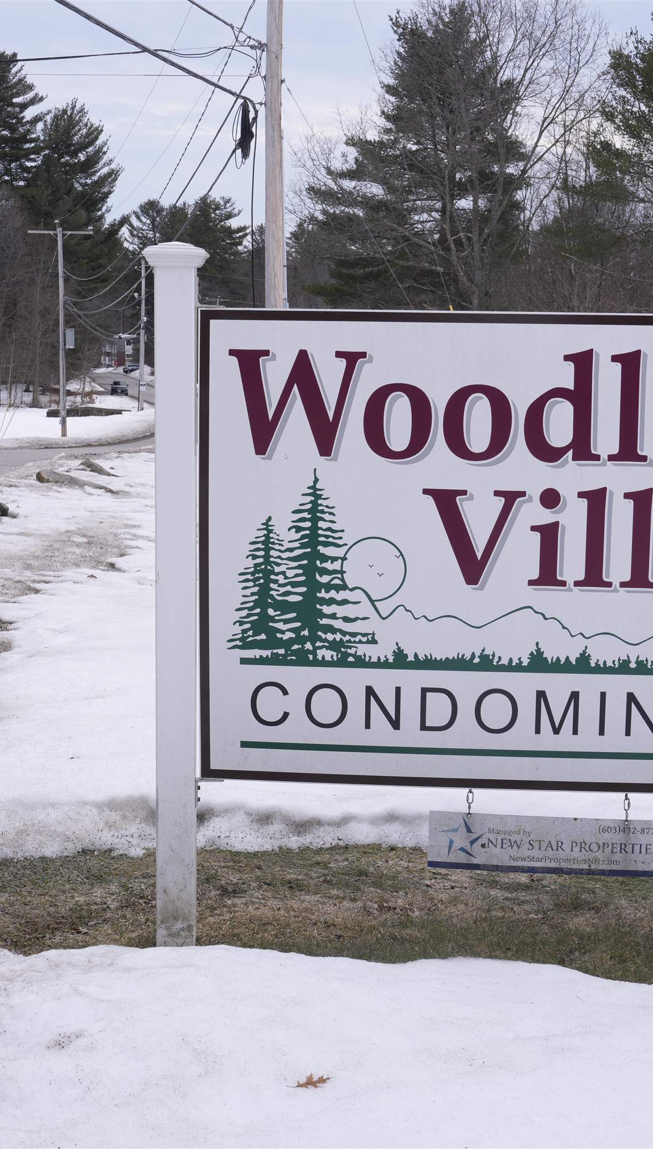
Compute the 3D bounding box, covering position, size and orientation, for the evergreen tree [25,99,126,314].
[{"bbox_3d":[-14.689,-18.821,112.011,6.600,17.573,6.600,1,7,0],"label":"evergreen tree"}]

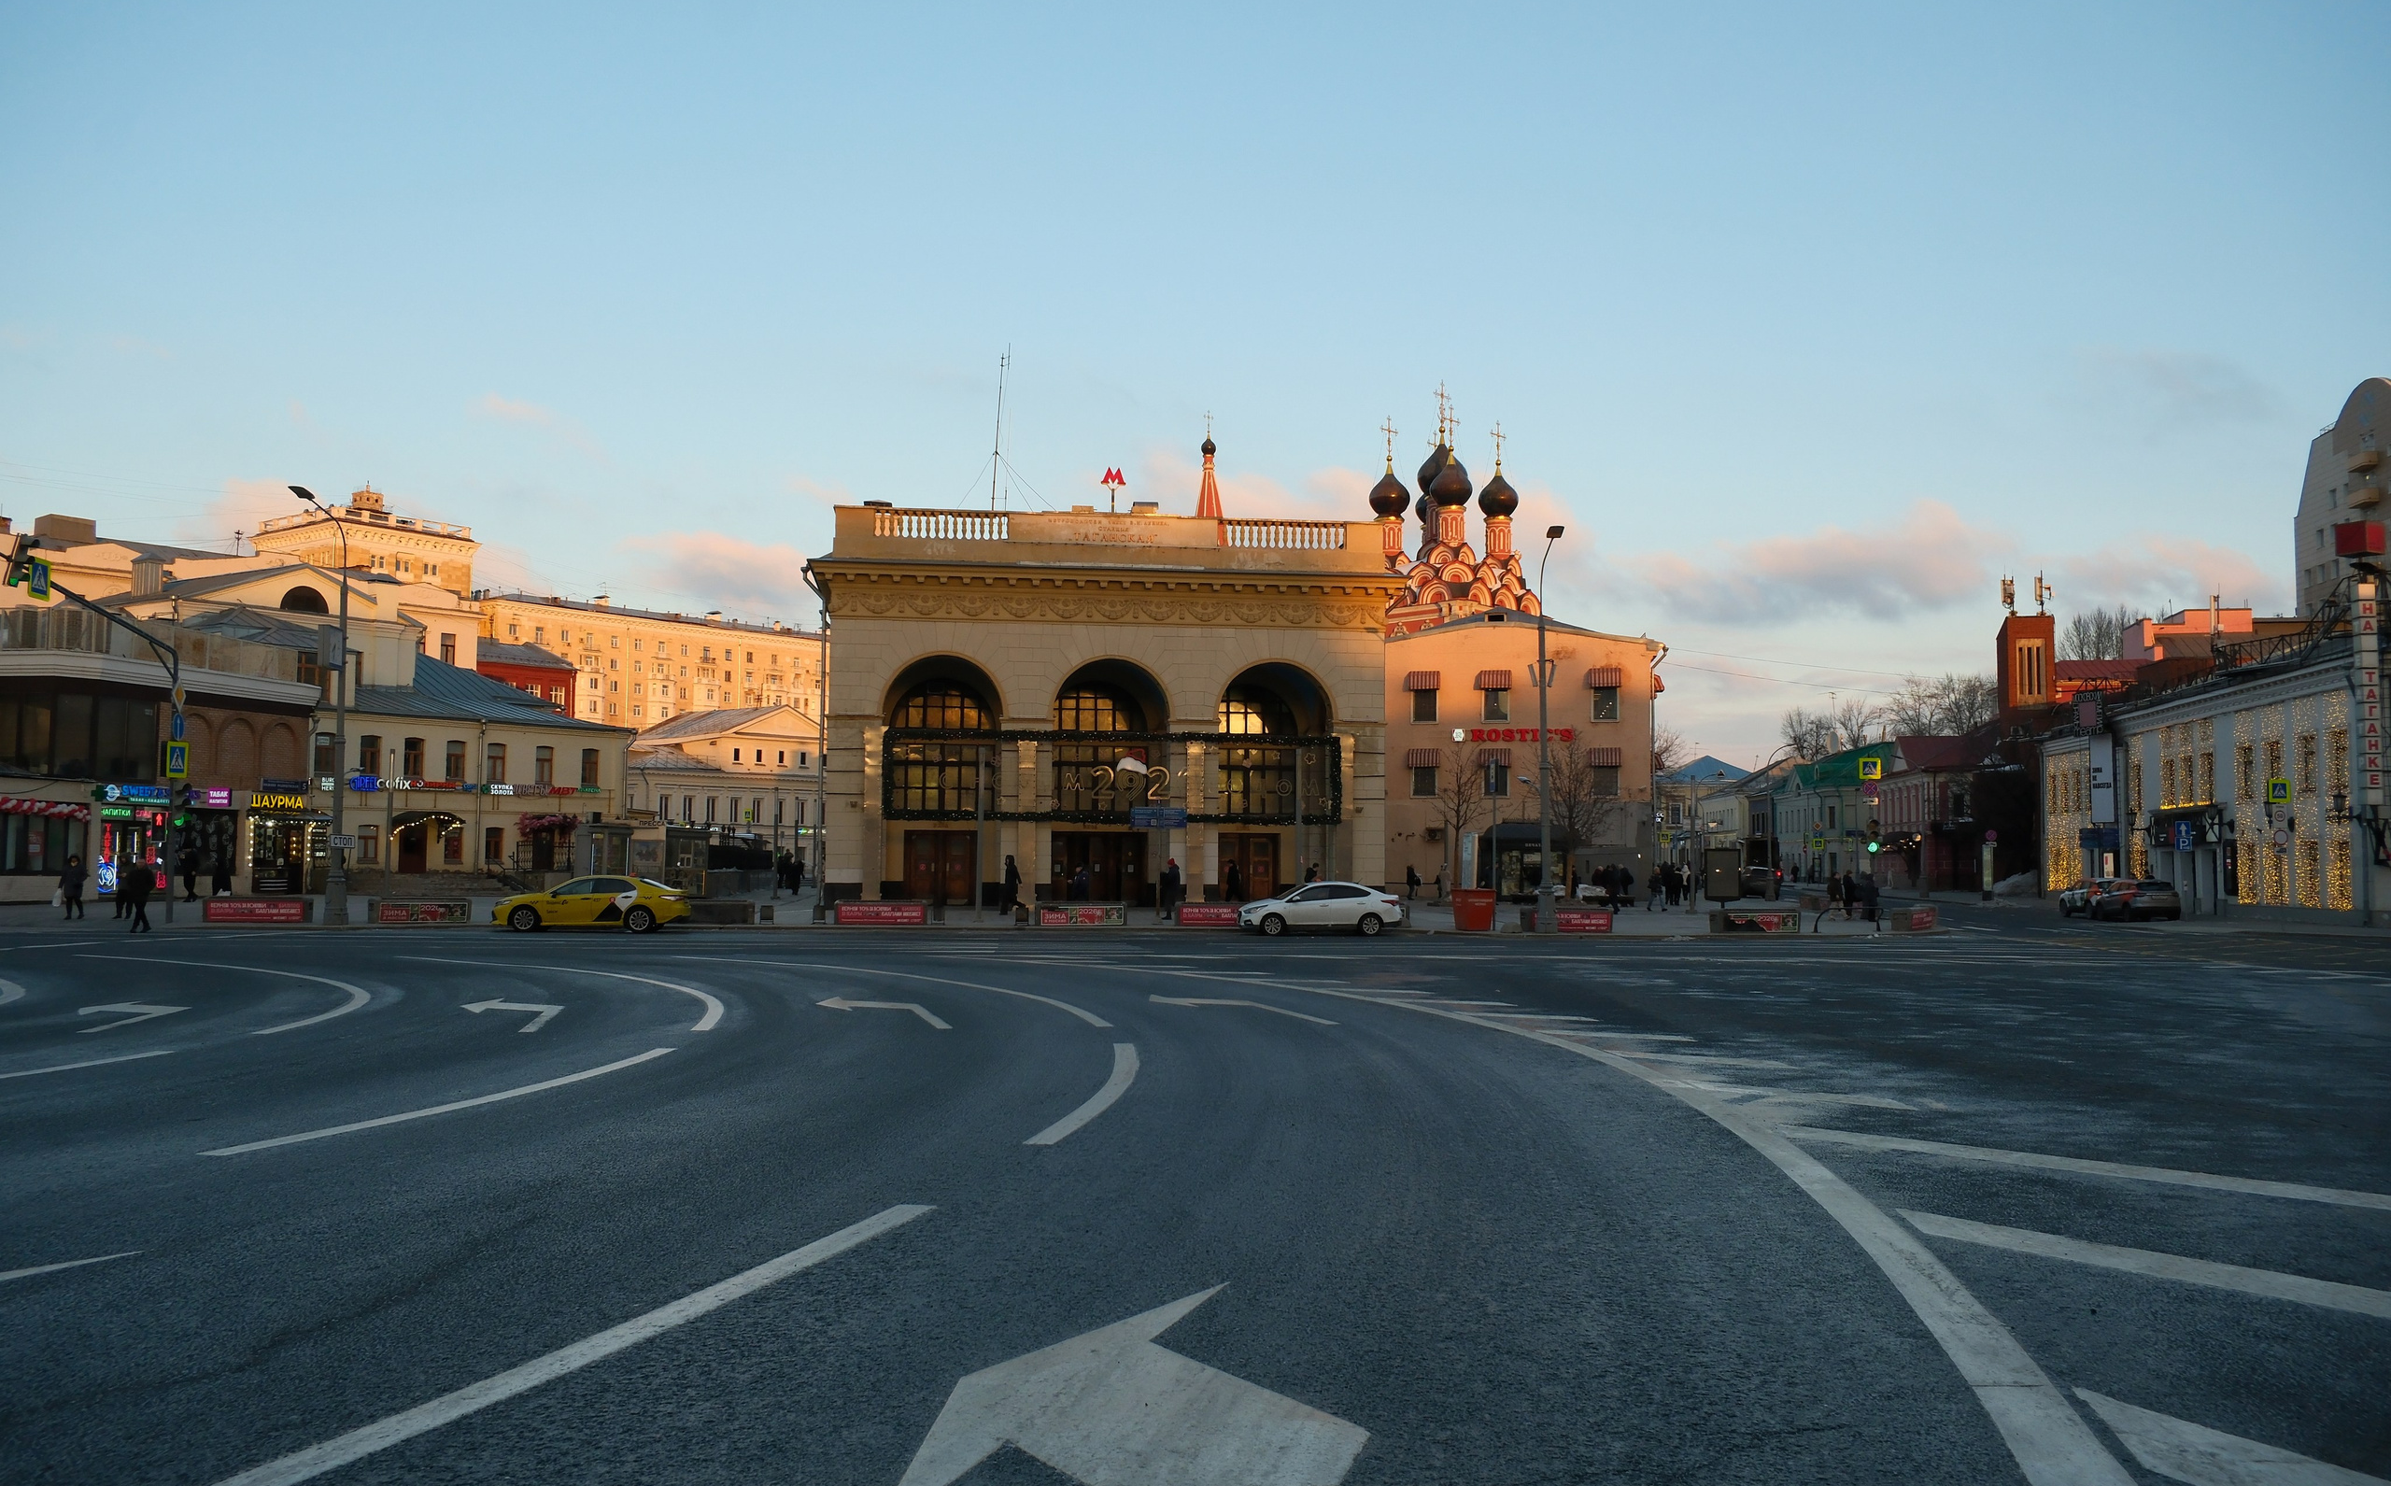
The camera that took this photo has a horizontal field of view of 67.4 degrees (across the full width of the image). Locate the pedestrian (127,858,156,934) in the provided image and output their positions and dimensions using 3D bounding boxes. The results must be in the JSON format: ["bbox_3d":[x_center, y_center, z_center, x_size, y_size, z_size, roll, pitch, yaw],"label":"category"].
[{"bbox_3d":[-25.265,3.670,43.000,0.500,1.770,0.580,3,-5,-37],"label":"pedestrian"}]

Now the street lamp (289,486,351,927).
[{"bbox_3d":[-21.961,-0.849,45.068,0.600,10.866,2.100,-1,-4,19],"label":"street lamp"}]

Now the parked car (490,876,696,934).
[{"bbox_3d":[-15.503,4.123,46.000,4.880,1.470,1.850,1,-4,-5],"label":"parked car"}]

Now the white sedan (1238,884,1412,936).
[{"bbox_3d":[3.405,4.426,48.551,4.400,1.470,1.730,1,-4,-3],"label":"white sedan"}]

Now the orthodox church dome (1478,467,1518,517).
[{"bbox_3d":[20.552,-17.080,122.000,2.750,3.450,2.750,0,-4,0],"label":"orthodox church dome"}]

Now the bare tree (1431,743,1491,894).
[{"bbox_3d":[11.243,3.323,76.000,2.700,6.700,2.700,0,-4,0],"label":"bare tree"}]

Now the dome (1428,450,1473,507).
[{"bbox_3d":[17.152,-17.650,120.000,2.850,3.685,2.850,0,-4,0],"label":"dome"}]

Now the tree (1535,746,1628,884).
[{"bbox_3d":[15.237,3.067,71.000,3.800,6.200,3.800,0,-4,0],"label":"tree"}]

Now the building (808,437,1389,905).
[{"bbox_3d":[-4.277,-0.957,76.947,22.000,15.400,19.000,1,-4,-6],"label":"building"}]

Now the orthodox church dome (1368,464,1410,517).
[{"bbox_3d":[13.101,-17.073,121.500,2.750,3.500,2.750,0,-4,0],"label":"orthodox church dome"}]

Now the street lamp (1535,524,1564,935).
[{"bbox_3d":[9.499,-0.310,47.923,0.600,10.770,2.100,1,-4,-2],"label":"street lamp"}]

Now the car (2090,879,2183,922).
[{"bbox_3d":[37.667,6.287,71.855,1.820,1.600,4.400,0,-4,8],"label":"car"}]

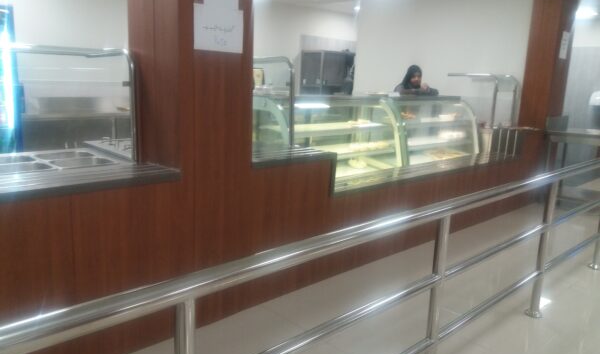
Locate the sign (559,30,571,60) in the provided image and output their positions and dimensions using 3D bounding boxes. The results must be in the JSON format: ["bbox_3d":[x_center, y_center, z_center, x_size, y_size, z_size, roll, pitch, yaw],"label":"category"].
[{"bbox_3d":[3.065,-1.519,5.613,0.208,0.298,0.010,-9,16,-43],"label":"sign"}]

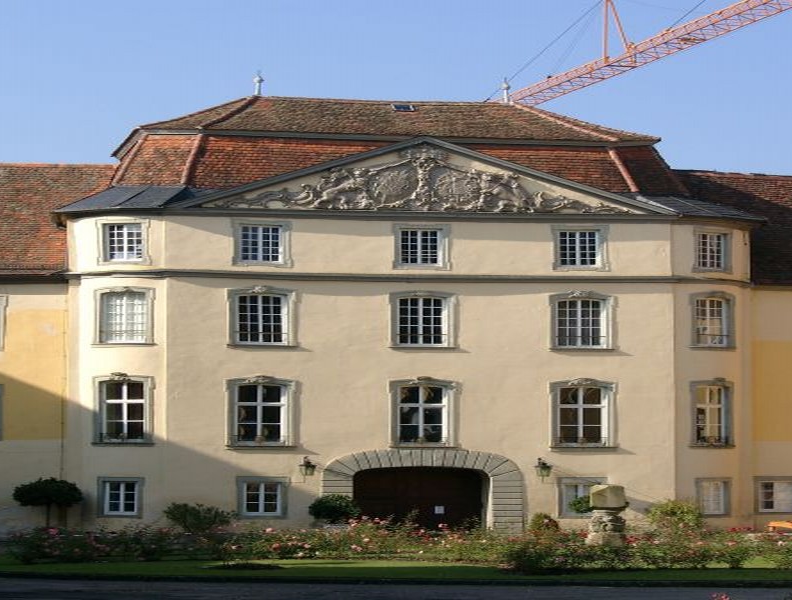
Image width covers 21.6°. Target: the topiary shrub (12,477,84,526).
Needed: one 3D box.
[{"bbox_3d":[-11.110,6.506,66.500,2.270,1.726,2.156,0,-3,0],"label":"topiary shrub"}]

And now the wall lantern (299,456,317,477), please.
[{"bbox_3d":[-2.927,5.524,68.798,0.595,0.695,0.600,1,-5,-7],"label":"wall lantern"}]

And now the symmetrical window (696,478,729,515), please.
[{"bbox_3d":[9.782,6.071,63.935,1.750,1.224,0.250,4,-6,-42],"label":"symmetrical window"}]

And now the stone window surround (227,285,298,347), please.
[{"bbox_3d":[-4.343,0.540,67.583,2.075,1.948,0.270,1,-3,-6],"label":"stone window surround"}]

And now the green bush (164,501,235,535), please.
[{"bbox_3d":[-5.586,6.180,58.830,2.027,0.900,1.700,0,-5,-6],"label":"green bush"}]

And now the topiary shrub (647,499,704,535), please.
[{"bbox_3d":[9.242,7.159,68.781,1.918,1.190,1.700,1,-5,-7],"label":"topiary shrub"}]

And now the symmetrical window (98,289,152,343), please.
[{"bbox_3d":[-8.831,0.509,67.747,1.946,1.758,0.270,-1,-3,19],"label":"symmetrical window"}]

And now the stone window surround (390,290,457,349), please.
[{"bbox_3d":[0.867,0.638,68.073,2.243,1.900,0.350,1,-3,-6],"label":"stone window surround"}]

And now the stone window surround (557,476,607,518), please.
[{"bbox_3d":[6.332,6.686,70.423,1.693,1.416,0.300,1,-5,-7],"label":"stone window surround"}]

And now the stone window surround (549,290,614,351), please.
[{"bbox_3d":[6.330,0.699,70.968,2.298,2.054,0.300,1,-5,-7],"label":"stone window surround"}]

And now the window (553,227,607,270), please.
[{"bbox_3d":[5.550,-1.558,62.905,1.658,1.339,0.300,0,-5,-6],"label":"window"}]

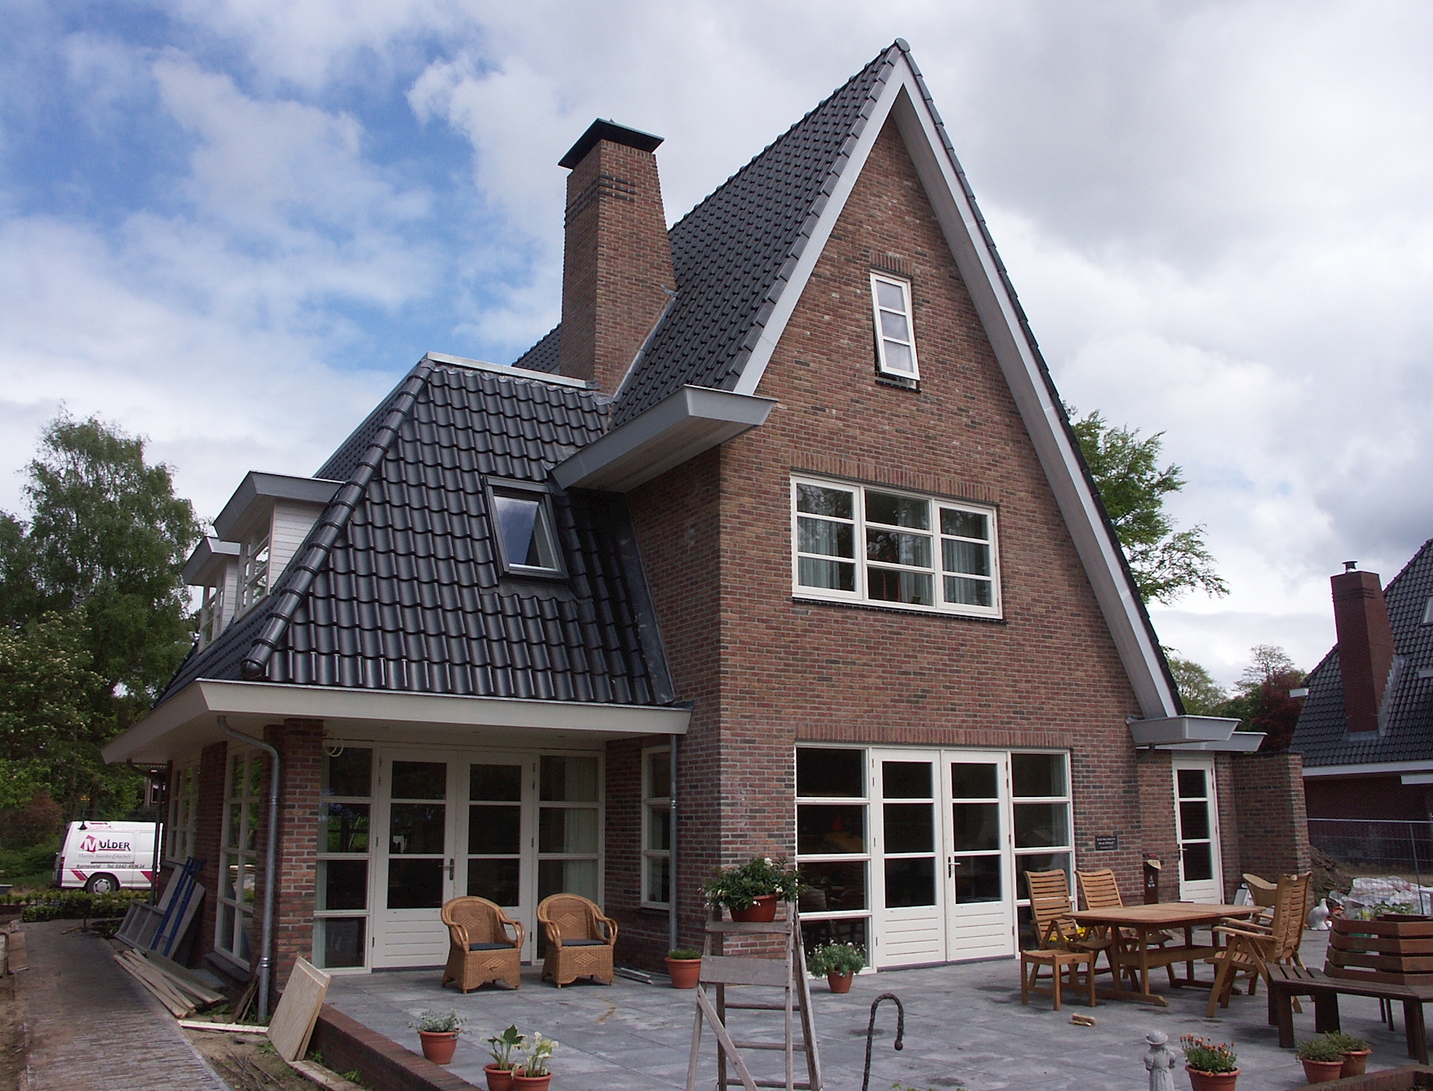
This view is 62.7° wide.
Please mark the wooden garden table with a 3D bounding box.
[{"bbox_3d":[4.104,3.719,10.719,2.260,0.740,0.940,10,-16,-38],"label":"wooden garden table"}]

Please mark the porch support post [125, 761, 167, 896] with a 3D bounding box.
[{"bbox_3d":[-8.927,4.614,18.335,0.580,2.500,0.180,8,-16,-31],"label":"porch support post"}]

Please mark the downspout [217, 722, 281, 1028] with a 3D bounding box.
[{"bbox_3d":[-4.245,2.877,10.543,0.580,2.640,0.100,7,-15,-29],"label":"downspout"}]

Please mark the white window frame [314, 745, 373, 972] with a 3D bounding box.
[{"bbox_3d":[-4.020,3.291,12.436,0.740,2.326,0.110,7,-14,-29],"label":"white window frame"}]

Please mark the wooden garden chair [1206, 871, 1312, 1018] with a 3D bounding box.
[{"bbox_3d":[4.477,3.309,9.730,0.740,1.100,0.580,-11,-17,40],"label":"wooden garden chair"}]

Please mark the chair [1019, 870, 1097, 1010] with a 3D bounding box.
[{"bbox_3d":[3.072,3.506,10.555,0.570,1.080,0.640,7,-14,-29],"label":"chair"}]

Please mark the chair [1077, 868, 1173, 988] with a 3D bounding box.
[{"bbox_3d":[3.997,3.740,11.553,0.580,1.070,0.760,8,-15,-32],"label":"chair"}]

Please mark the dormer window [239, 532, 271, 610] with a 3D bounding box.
[{"bbox_3d":[-5.919,0.312,15.094,0.120,1.170,2.800,7,-15,-29],"label":"dormer window"}]

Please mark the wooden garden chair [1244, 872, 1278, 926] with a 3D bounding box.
[{"bbox_3d":[5.169,3.703,11.374,0.780,1.060,0.580,10,-16,-38],"label":"wooden garden chair"}]

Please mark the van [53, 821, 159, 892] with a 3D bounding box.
[{"bbox_3d":[-14.843,8.302,31.199,4.700,1.910,1.850,7,-15,-29],"label":"van"}]

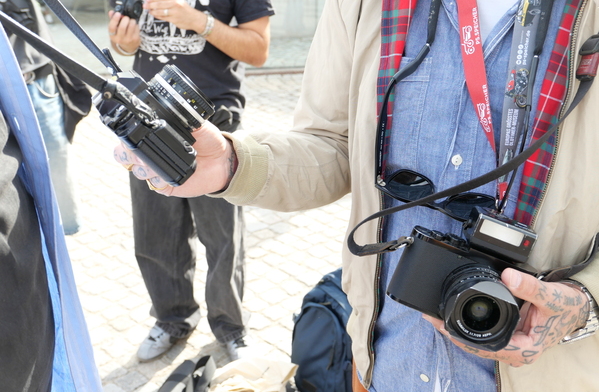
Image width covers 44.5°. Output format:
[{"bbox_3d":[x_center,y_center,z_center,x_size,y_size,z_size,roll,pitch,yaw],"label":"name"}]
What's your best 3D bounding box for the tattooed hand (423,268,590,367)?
[{"bbox_3d":[0.199,0.115,0.700,0.148,0.083,0.085,-5,22,-13],"label":"tattooed hand"}]

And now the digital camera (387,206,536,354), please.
[{"bbox_3d":[0.167,0.077,0.688,0.132,0.110,0.102,18,14,-1],"label":"digital camera"}]

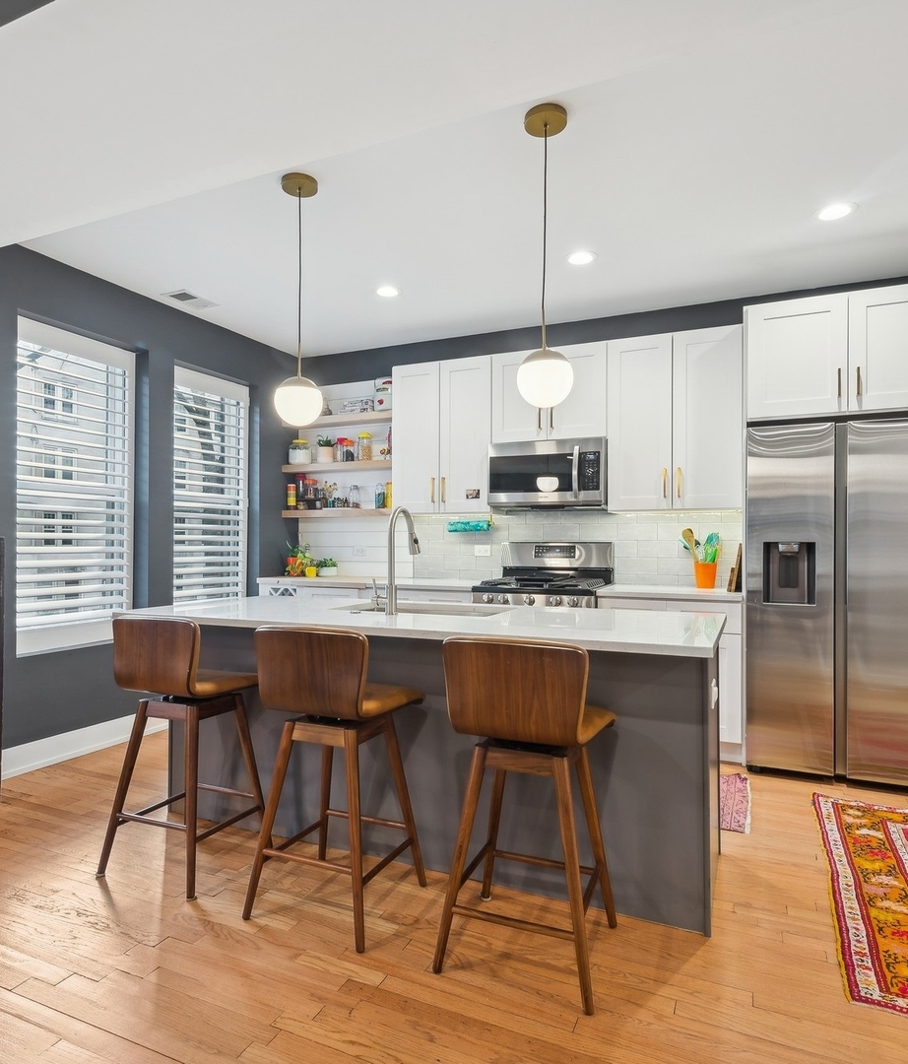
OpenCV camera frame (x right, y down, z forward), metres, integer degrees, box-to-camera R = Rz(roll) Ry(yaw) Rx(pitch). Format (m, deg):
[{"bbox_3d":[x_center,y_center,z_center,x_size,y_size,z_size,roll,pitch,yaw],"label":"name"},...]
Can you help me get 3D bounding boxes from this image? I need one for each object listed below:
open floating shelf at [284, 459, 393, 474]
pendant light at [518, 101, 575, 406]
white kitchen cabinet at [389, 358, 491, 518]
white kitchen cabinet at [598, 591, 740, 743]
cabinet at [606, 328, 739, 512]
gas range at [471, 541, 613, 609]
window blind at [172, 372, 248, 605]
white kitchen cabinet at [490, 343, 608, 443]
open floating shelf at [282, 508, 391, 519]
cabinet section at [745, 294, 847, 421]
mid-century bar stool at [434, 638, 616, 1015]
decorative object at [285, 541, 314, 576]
[{"bbox_3d":[-0.836,-0.495,5.169,1.057,0.051,0.230,0,-1,24],"label":"open floating shelf"},{"bbox_3d":[0.325,-0.946,2.340,0.200,1.018,0.200,0,0,24],"label":"pendant light"},{"bbox_3d":[-0.030,-0.649,4.753,0.756,1.051,0.320,0,-1,24],"label":"white kitchen cabinet"},{"bbox_3d":[1.322,0.788,3.953,0.760,0.845,0.630,0,-1,24],"label":"white kitchen cabinet"},{"bbox_3d":[1.373,-0.653,4.122,0.766,1.056,0.320,0,-1,24],"label":"cabinet"},{"bbox_3d":[0.594,0.658,4.232,0.763,1.180,0.700,0,-1,24],"label":"gas range"},{"bbox_3d":[-1.765,-0.276,4.721,0.070,1.657,0.805,0,-1,24],"label":"window blind"},{"bbox_3d":[0.662,-0.874,4.405,0.763,0.586,0.331,0,0,24],"label":"white kitchen cabinet"},{"bbox_3d":[-0.833,-0.139,5.142,1.072,0.048,0.187,0,0,24],"label":"open floating shelf"},{"bbox_3d":[1.866,-0.885,3.645,0.459,0.585,0.594,0,0,25],"label":"cabinet section"},{"bbox_3d":[0.225,0.767,1.972,0.451,0.934,0.461,0,0,24],"label":"mid-century bar stool"},{"bbox_3d":[-1.197,0.207,5.087,0.200,0.271,0.200,0,-1,24],"label":"decorative object"}]

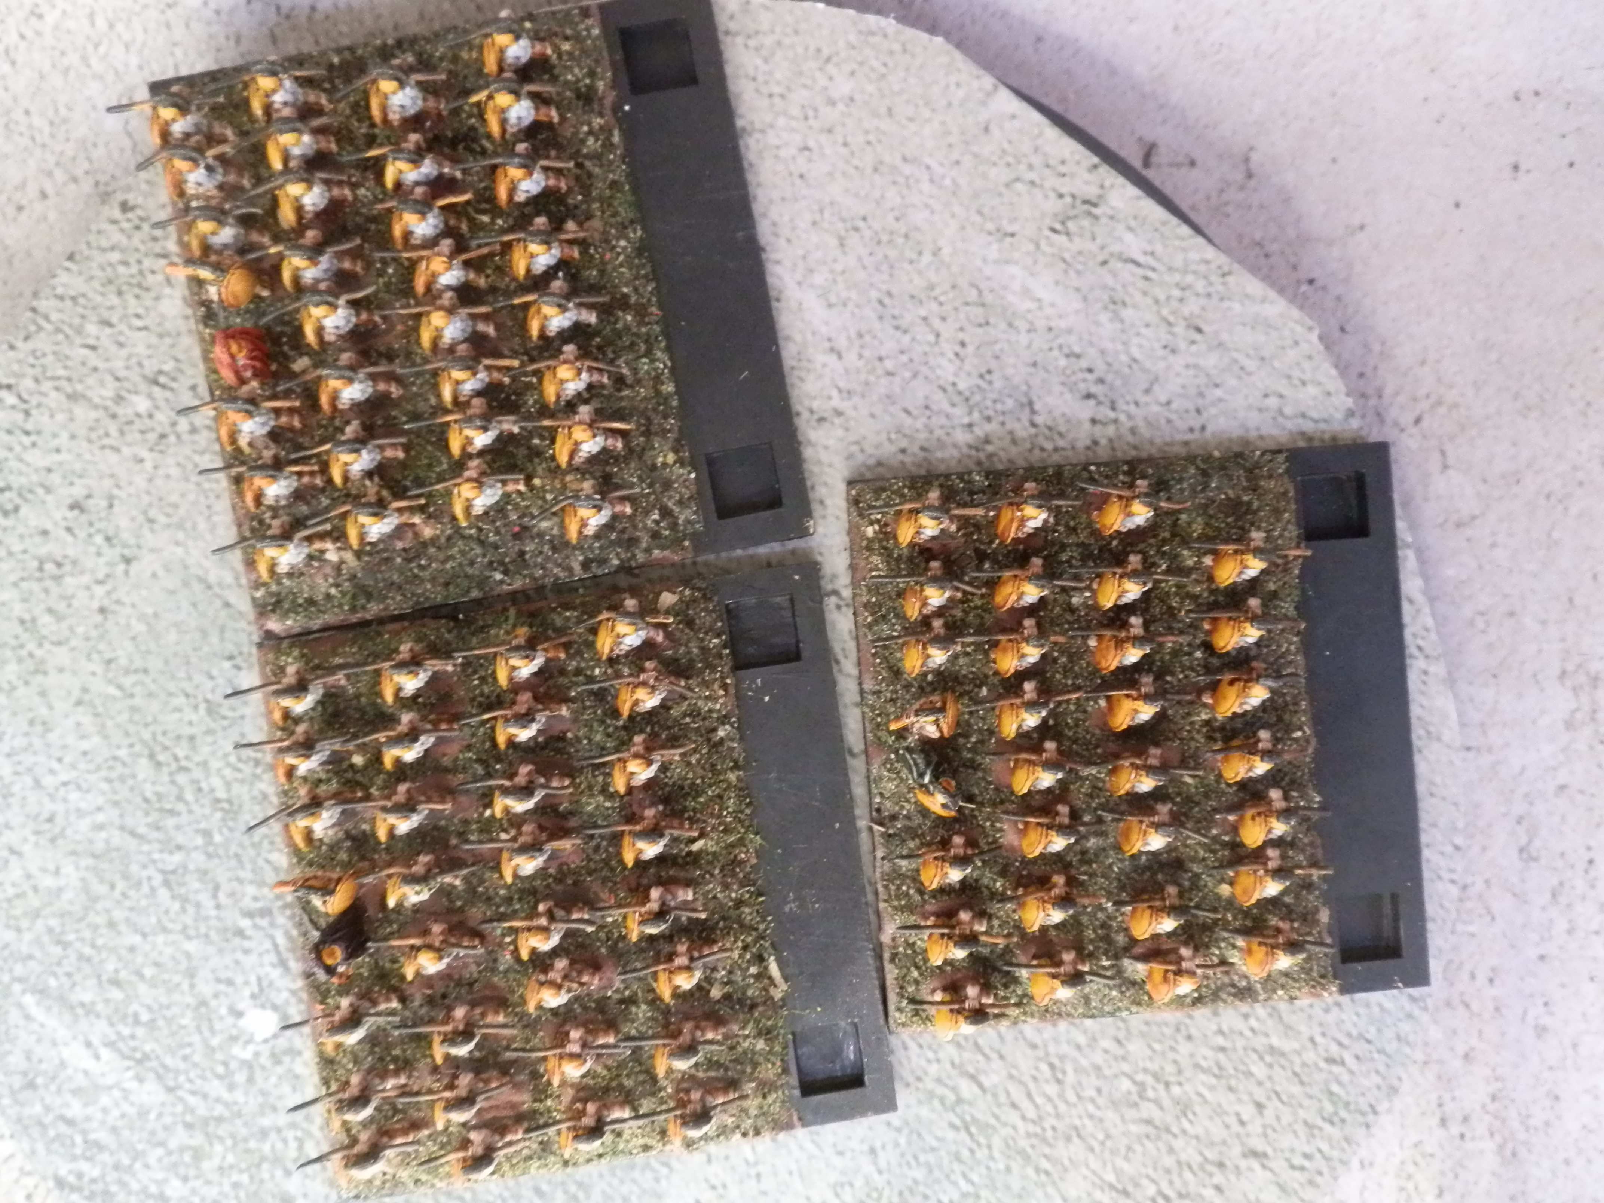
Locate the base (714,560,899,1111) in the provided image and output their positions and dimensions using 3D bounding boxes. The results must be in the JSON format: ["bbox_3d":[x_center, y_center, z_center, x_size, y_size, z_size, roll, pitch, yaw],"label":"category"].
[{"bbox_3d":[0.001,0.026,0.142,0.011,0.003,0.060,-8,90,-3],"label":"base"}]

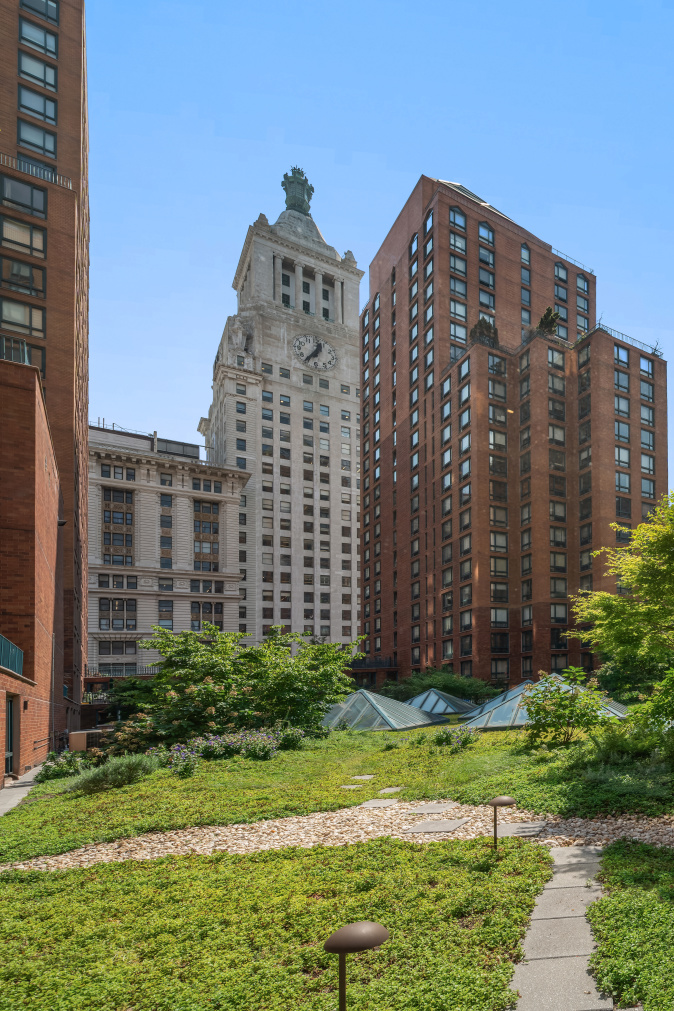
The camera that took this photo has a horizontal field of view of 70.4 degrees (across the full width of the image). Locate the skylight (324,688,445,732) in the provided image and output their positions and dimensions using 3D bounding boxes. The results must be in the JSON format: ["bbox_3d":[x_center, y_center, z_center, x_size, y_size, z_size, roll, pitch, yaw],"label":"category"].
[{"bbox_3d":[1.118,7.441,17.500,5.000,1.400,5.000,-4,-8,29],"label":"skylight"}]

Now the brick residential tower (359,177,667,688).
[{"bbox_3d":[23.036,-8.782,64.500,29.500,63.000,30.000,4,-8,-30],"label":"brick residential tower"}]

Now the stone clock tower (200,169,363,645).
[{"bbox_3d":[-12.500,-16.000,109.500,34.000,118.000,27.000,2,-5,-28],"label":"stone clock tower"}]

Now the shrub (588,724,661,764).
[{"bbox_3d":[5.179,4.305,8.600,1.200,0.680,1.000,0,-7,0],"label":"shrub"}]

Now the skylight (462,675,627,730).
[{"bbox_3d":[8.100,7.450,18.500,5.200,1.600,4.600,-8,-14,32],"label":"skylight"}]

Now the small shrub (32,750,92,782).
[{"bbox_3d":[-7.340,7.000,12.800,1.350,0.750,1.050,0,-4,0],"label":"small shrub"}]

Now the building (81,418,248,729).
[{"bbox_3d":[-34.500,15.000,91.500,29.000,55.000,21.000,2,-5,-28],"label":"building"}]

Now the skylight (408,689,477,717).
[{"bbox_3d":[5.473,10.674,26.000,5.000,1.500,5.000,-4,-8,29],"label":"skylight"}]

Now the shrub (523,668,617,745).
[{"bbox_3d":[5.162,4.463,10.600,1.900,1.600,1.700,0,-7,0],"label":"shrub"}]

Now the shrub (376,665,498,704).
[{"bbox_3d":[6.740,12.100,32.000,8.000,2.700,3.800,0,-4,0],"label":"shrub"}]

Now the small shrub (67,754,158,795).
[{"bbox_3d":[-3.997,4.789,8.500,1.650,0.600,1.000,5,-8,-33],"label":"small shrub"}]

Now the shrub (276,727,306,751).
[{"bbox_3d":[-1.360,6.980,14.300,0.900,0.700,0.800,0,-4,0],"label":"shrub"}]

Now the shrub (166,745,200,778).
[{"bbox_3d":[-2.765,4.612,8.600,0.600,0.560,0.550,0,-7,0],"label":"shrub"}]

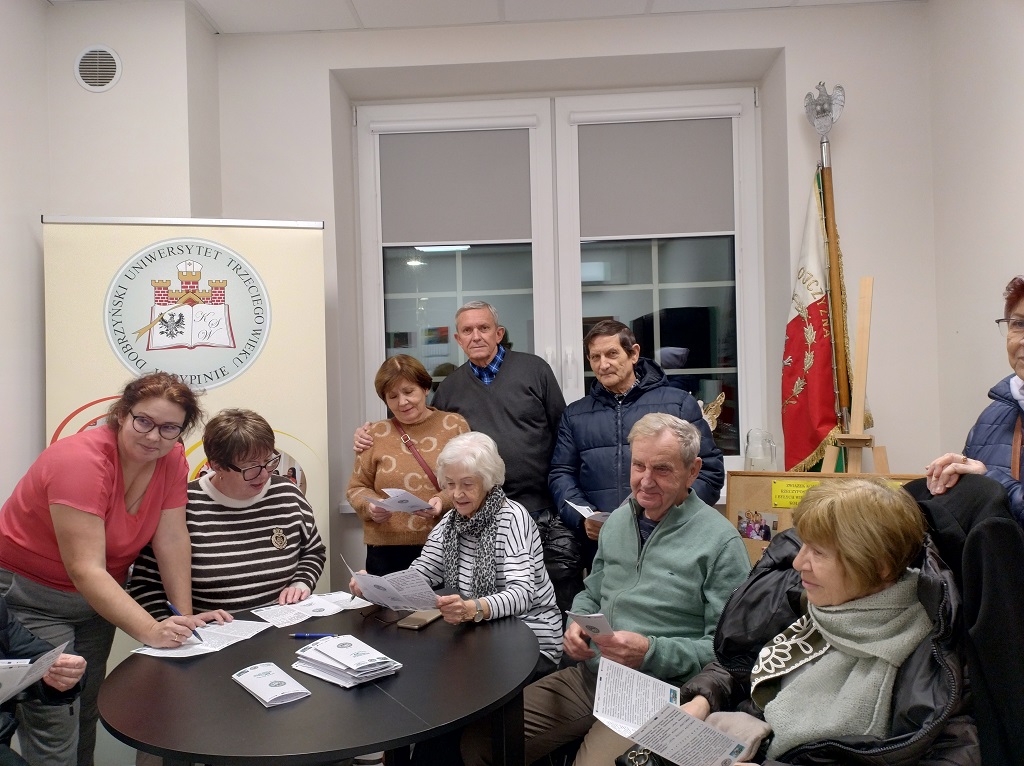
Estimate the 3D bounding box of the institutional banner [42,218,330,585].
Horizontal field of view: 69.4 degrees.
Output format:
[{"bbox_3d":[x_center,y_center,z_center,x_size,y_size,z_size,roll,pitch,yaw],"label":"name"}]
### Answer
[{"bbox_3d":[-1.210,0.412,2.765,0.995,2.030,0.080,-2,0,-10],"label":"institutional banner"}]

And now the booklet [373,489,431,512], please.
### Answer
[{"bbox_3d":[-0.353,0.379,2.360,0.190,0.060,0.210,-26,-24,19],"label":"booklet"}]

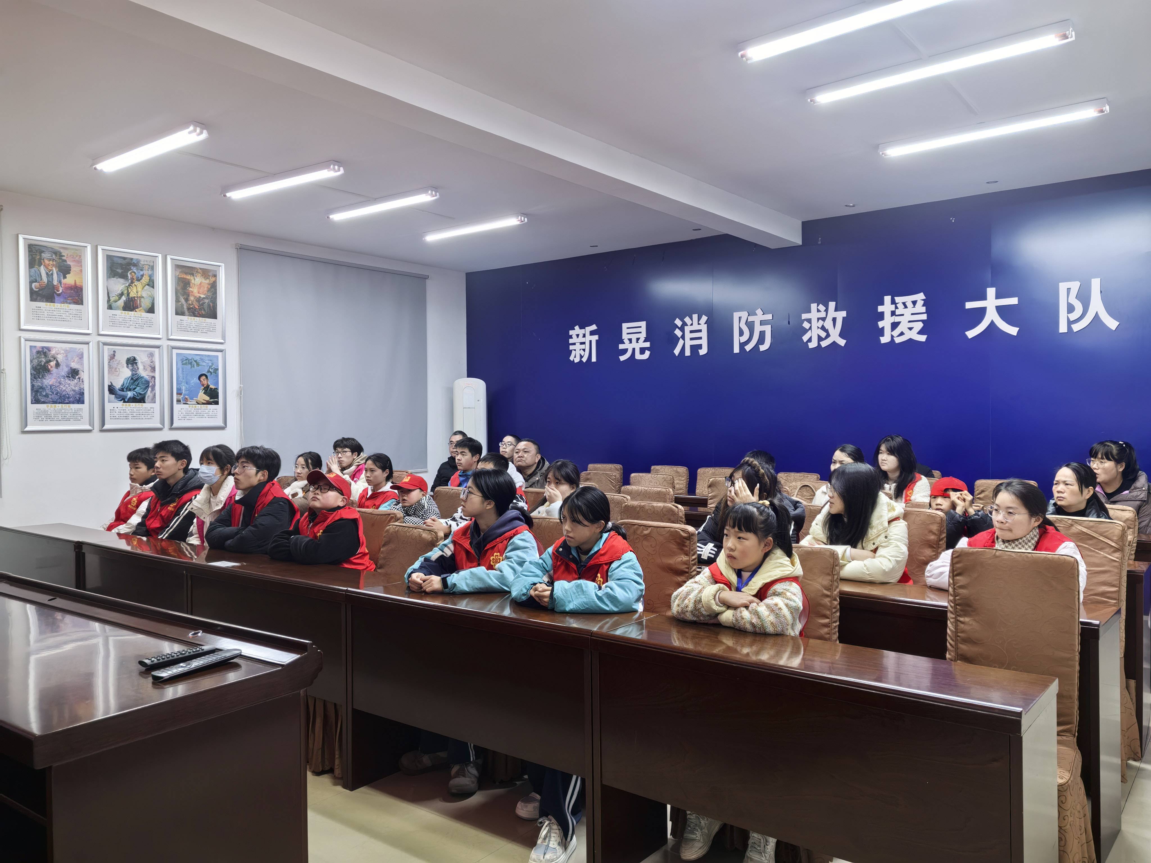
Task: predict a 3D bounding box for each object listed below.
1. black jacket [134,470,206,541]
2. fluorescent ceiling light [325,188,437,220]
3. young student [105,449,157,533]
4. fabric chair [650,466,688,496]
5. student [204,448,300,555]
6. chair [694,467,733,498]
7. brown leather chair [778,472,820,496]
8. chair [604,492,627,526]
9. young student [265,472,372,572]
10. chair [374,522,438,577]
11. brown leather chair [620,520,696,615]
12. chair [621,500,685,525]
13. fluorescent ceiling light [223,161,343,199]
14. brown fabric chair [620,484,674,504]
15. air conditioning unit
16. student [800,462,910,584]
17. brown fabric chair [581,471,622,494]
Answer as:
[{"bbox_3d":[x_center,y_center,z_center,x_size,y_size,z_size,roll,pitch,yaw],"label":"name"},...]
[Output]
[{"bbox_3d":[-2.297,0.532,5.272,0.460,0.620,0.520,-1,1,-44],"label":"black jacket"},{"bbox_3d":[-1.539,-1.776,7.068,1.240,0.080,0.130,0,1,38],"label":"fluorescent ceiling light"},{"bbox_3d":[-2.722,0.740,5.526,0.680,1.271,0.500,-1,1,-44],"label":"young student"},{"bbox_3d":[0.730,0.846,8.244,0.440,1.000,0.540,0,1,39],"label":"fabric chair"},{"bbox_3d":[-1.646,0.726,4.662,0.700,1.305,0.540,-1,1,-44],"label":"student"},{"bbox_3d":[1.111,0.820,7.850,0.440,0.965,0.560,0,1,38],"label":"chair"},{"bbox_3d":[1.661,0.851,7.113,0.440,1.000,0.540,0,1,39],"label":"brown leather chair"},{"bbox_3d":[-0.005,0.863,5.127,0.440,0.965,0.560,0,1,41],"label":"chair"},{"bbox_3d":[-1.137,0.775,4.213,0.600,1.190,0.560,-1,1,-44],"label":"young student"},{"bbox_3d":[-0.729,0.881,3.615,0.450,0.980,0.530,0,1,38],"label":"chair"},{"bbox_3d":[0.171,0.882,3.550,0.440,0.965,0.560,0,1,43],"label":"brown leather chair"},{"bbox_3d":[0.250,0.874,4.500,0.440,1.000,0.540,0,1,39],"label":"chair"},{"bbox_3d":[-2.068,-1.754,6.264,1.220,0.065,0.130,0,1,35],"label":"fluorescent ceiling light"},{"bbox_3d":[0.324,0.854,5.657,0.440,0.965,0.560,0,1,39],"label":"brown fabric chair"},{"bbox_3d":[-1.140,0.380,9.757,0.380,1.922,0.360,0,0,-6],"label":"air conditioning unit"},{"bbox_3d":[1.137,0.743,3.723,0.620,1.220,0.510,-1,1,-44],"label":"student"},{"bbox_3d":[0.082,0.834,7.400,0.440,0.965,0.560,0,1,38],"label":"brown fabric chair"}]

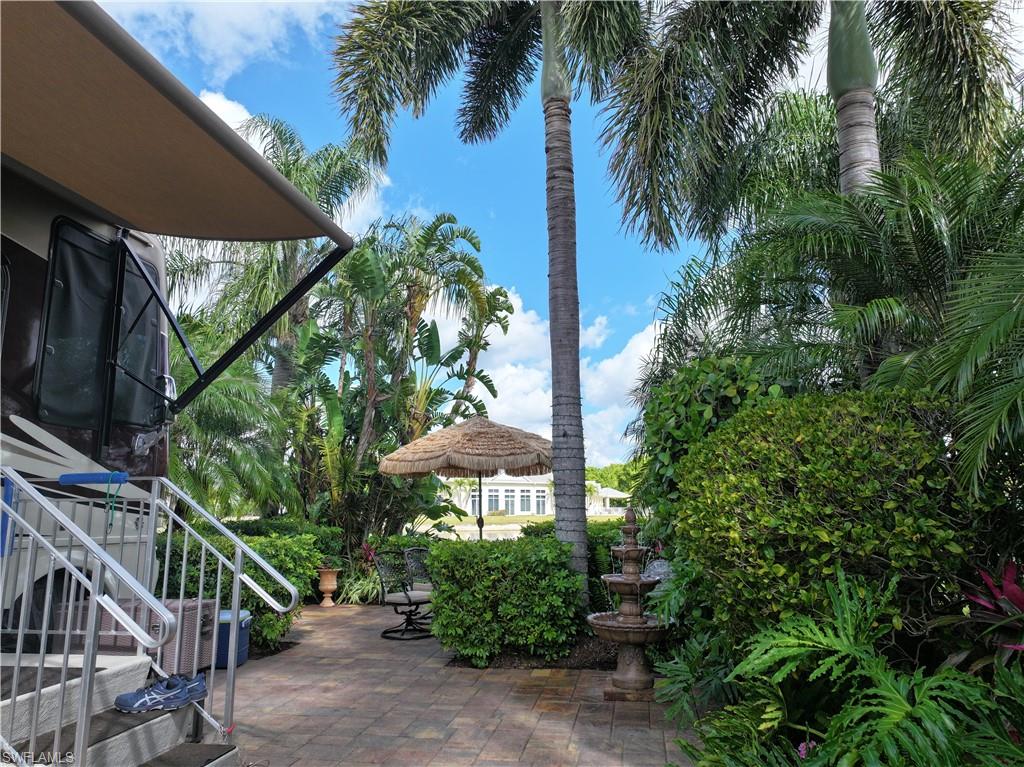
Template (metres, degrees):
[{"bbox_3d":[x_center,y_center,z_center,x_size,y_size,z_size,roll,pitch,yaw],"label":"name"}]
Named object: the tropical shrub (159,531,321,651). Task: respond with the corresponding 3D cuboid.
[{"bbox_3d":[-3.150,2.367,8.431,2.100,1.060,1.500,-2,-9,10],"label":"tropical shrub"}]

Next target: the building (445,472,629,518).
[{"bbox_3d":[2.666,14.474,94.399,27.000,6.200,15.000,0,-9,-3],"label":"building"}]

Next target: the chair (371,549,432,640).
[{"bbox_3d":[-1.199,2.370,8.162,0.720,0.970,0.650,-6,-11,34],"label":"chair"}]

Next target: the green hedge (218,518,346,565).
[{"bbox_3d":[-3.900,2.846,11.697,2.300,1.150,1.100,-2,-9,10],"label":"green hedge"}]

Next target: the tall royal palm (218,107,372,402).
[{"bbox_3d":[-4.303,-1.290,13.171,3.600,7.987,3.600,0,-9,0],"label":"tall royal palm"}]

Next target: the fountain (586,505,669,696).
[{"bbox_3d":[0.912,1.734,5.750,0.710,1.460,0.710,-2,-9,10],"label":"fountain"}]

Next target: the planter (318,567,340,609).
[{"bbox_3d":[-2.633,2.924,10.254,0.345,0.540,0.345,0,-9,0],"label":"planter"}]

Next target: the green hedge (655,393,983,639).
[{"bbox_3d":[2.380,1.182,5.279,2.150,2.200,1.600,-2,-9,10],"label":"green hedge"}]

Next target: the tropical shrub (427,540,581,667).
[{"bbox_3d":[-0.050,2.124,7.103,1.420,1.120,1.000,-2,-9,10],"label":"tropical shrub"}]

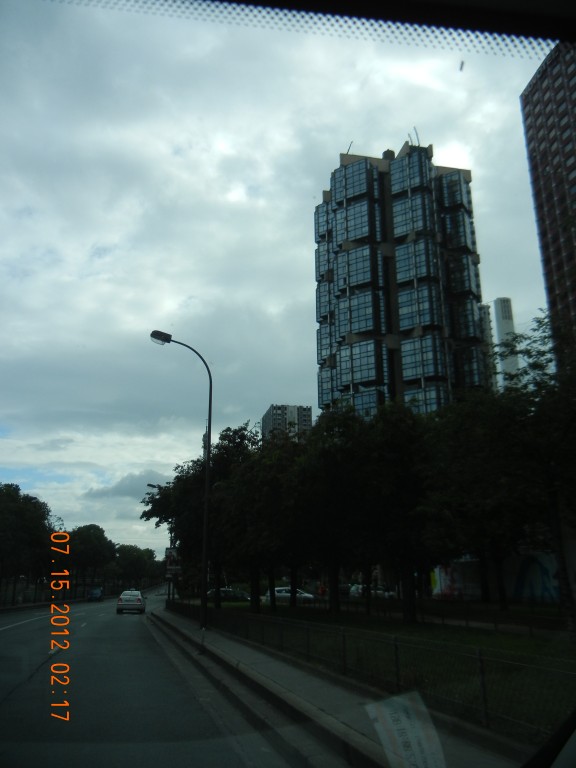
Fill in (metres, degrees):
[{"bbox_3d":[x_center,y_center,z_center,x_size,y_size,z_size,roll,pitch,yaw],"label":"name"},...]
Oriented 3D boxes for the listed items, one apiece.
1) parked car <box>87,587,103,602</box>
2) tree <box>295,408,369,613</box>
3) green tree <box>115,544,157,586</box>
[{"bbox_3d":[-23.289,25.453,80.110,1.800,1.650,4.300,2,-17,-8],"label":"parked car"},{"bbox_3d":[2.381,6.738,36.435,4.800,11.000,4.800,0,-17,0],"label":"tree"},{"bbox_3d":[-30.475,37.242,133.010,8.200,9.600,8.200,0,-17,0],"label":"green tree"}]

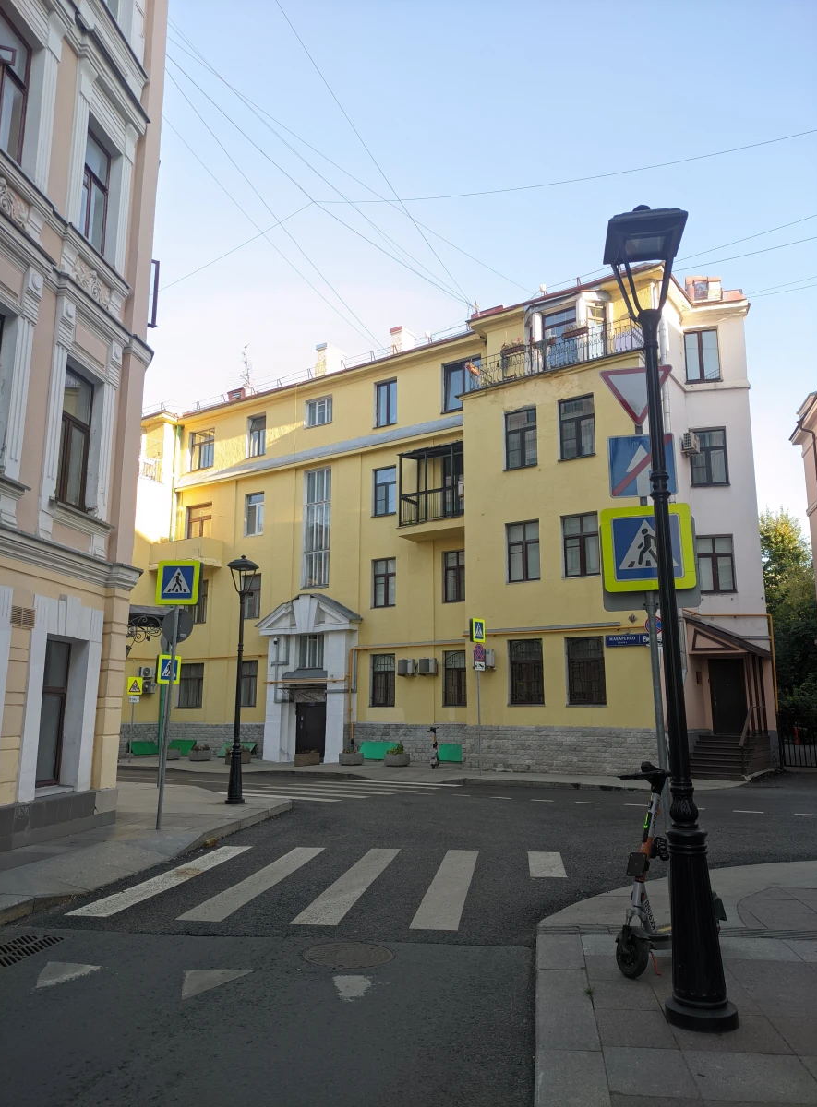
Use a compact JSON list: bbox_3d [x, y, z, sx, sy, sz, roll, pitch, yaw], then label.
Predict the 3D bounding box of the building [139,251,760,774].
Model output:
[{"bbox_3d":[-0.365,0.878,34.011,29.000,14.900,12.700,-7,-13,32],"label":"building"}]

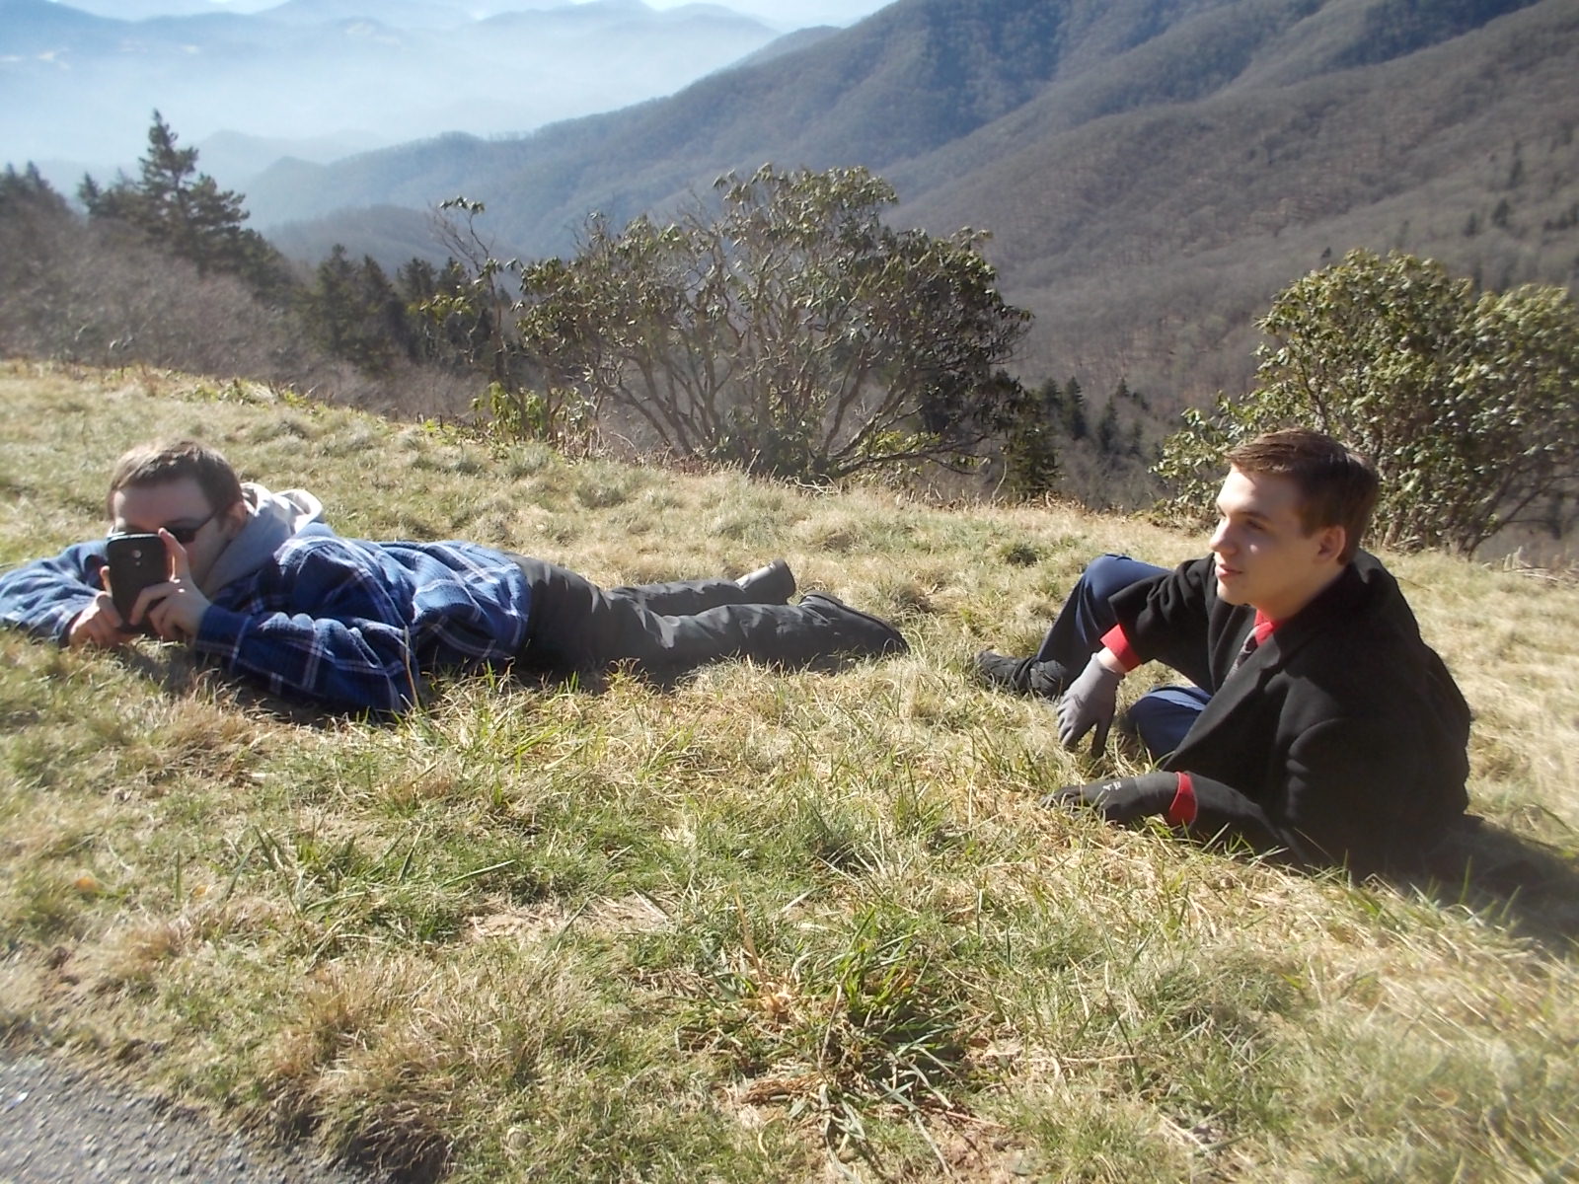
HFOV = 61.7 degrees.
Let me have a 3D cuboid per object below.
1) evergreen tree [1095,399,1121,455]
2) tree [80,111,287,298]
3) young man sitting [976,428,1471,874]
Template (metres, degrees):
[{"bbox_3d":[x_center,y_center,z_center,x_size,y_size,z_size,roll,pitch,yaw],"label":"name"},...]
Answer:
[{"bbox_3d":[43.225,-22.074,180.000,3.600,8.300,3.600,1,24,13],"label":"evergreen tree"},{"bbox_3d":[-21.912,-13.630,48.000,6.300,8.200,6.300,-14,25,-21],"label":"tree"},{"bbox_3d":[0.641,0.072,2.047,0.813,0.711,0.860,2,24,14],"label":"young man sitting"}]

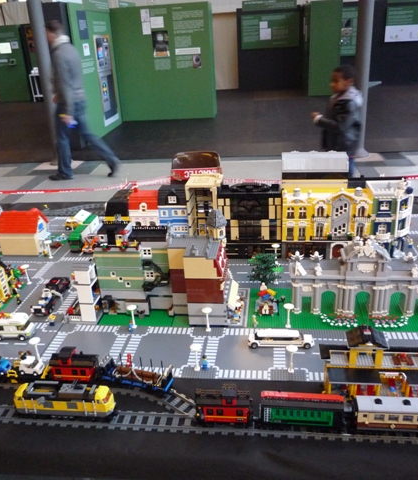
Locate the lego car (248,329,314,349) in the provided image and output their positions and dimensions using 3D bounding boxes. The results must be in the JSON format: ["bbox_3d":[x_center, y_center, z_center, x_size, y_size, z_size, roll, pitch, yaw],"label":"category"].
[{"bbox_3d":[0.226,0.305,1.446,0.205,0.051,0.052,-1,24,6],"label":"lego car"}]

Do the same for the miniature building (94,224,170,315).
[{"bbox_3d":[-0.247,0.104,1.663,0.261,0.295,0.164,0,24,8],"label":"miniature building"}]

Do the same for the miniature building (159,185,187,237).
[{"bbox_3d":[-0.138,-0.089,2.058,0.125,0.310,0.141,0,24,8],"label":"miniature building"}]

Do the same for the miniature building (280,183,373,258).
[{"bbox_3d":[0.500,-0.095,1.988,0.368,0.304,0.194,0,24,8],"label":"miniature building"}]

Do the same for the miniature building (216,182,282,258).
[{"bbox_3d":[0.181,-0.097,2.030,0.256,0.316,0.180,0,24,6],"label":"miniature building"}]

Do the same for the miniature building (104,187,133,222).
[{"bbox_3d":[-0.381,-0.078,2.120,0.122,0.272,0.192,0,24,8],"label":"miniature building"}]

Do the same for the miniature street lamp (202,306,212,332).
[{"bbox_3d":[-0.002,0.265,1.523,0.033,0.083,0.033,0,24,8],"label":"miniature street lamp"}]

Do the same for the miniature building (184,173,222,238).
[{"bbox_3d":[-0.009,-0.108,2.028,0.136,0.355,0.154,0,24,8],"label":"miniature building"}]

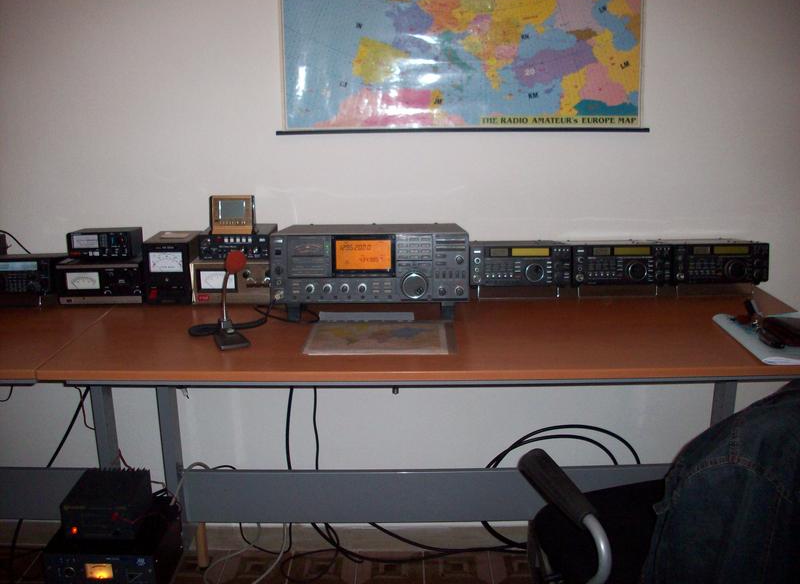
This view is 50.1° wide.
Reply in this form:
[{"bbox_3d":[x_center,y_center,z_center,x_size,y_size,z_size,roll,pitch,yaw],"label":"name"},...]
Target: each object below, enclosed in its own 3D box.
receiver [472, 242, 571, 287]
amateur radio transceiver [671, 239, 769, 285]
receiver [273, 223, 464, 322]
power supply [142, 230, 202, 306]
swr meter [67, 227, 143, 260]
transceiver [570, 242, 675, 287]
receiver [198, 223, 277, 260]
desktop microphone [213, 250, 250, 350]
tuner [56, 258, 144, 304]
[{"bbox_3d":[0.290,-0.076,2.146,0.241,0.100,0.250,-1,7,1],"label":"receiver"},{"bbox_3d":[0.762,-0.081,2.142,0.241,0.100,0.250,-1,7,1],"label":"amateur radio transceiver"},{"bbox_3d":[-0.063,-0.061,2.008,0.425,0.176,0.400,-1,9,1],"label":"receiver"},{"bbox_3d":[-0.542,-0.063,2.080,0.112,0.150,0.175,-1,14,1],"label":"power supply"},{"bbox_3d":[-0.736,-0.122,2.145,0.155,0.064,0.103,0,13,0],"label":"swr meter"},{"bbox_3d":[0.530,-0.078,2.145,0.241,0.100,0.250,-1,7,1],"label":"transceiver"},{"bbox_3d":[-0.390,-0.123,2.104,0.170,0.062,0.160,-1,14,1],"label":"receiver"},{"bbox_3d":[-0.337,0.008,1.703,0.064,0.186,0.115,-7,15,-24],"label":"desktop microphone"},{"bbox_3d":[-0.710,-0.044,2.125,0.214,0.098,0.230,-1,14,1],"label":"tuner"}]

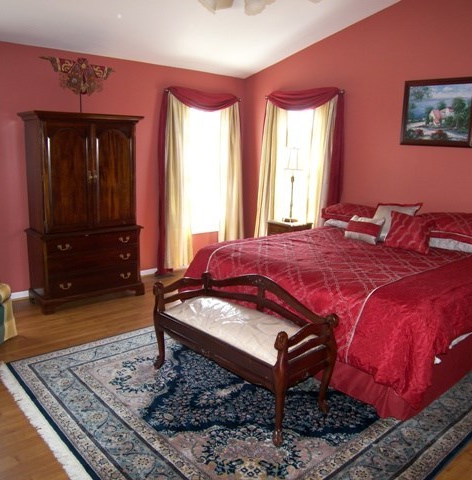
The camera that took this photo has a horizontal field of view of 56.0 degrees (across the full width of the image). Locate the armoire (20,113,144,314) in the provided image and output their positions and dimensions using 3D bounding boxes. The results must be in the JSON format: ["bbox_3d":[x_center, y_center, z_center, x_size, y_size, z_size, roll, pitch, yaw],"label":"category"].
[{"bbox_3d":[-1.536,-0.310,4.519,1.050,1.875,0.590,-9,16,-39],"label":"armoire"}]

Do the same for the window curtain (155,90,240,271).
[{"bbox_3d":[-0.422,-0.740,5.731,1.310,2.260,0.180,-9,16,-39],"label":"window curtain"}]

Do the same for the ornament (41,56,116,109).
[{"bbox_3d":[-1.510,-1.476,4.305,0.690,0.495,0.120,-9,16,-39],"label":"ornament"}]

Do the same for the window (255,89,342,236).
[{"bbox_3d":[0.732,-0.763,5.471,0.160,2.080,1.260,-11,17,-44],"label":"window"}]

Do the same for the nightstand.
[{"bbox_3d":[0.651,0.136,5.494,0.400,0.710,0.420,-11,17,-44],"label":"nightstand"}]

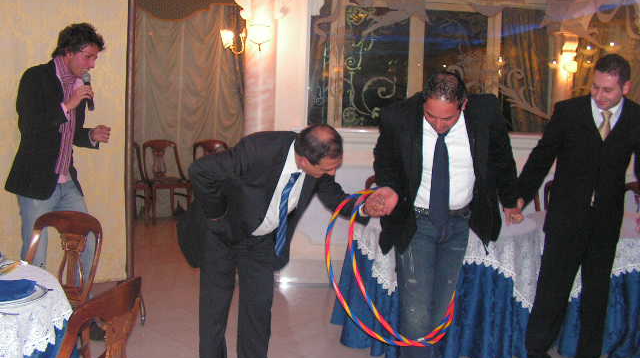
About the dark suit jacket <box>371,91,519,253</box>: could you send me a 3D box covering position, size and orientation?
[{"bbox_3d":[0.590,-0.020,3.274,0.680,0.790,0.400,2,9,6],"label":"dark suit jacket"}]

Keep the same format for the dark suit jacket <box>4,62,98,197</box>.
[{"bbox_3d":[-1.567,-0.288,3.870,0.440,0.790,0.490,6,7,32],"label":"dark suit jacket"}]

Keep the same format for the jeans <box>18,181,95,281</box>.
[{"bbox_3d":[-1.498,0.534,3.890,0.460,0.970,0.350,-6,11,-39],"label":"jeans"}]

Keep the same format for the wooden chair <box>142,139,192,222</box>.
[{"bbox_3d":[-1.736,0.034,7.476,0.450,0.890,0.530,-3,10,-26],"label":"wooden chair"}]

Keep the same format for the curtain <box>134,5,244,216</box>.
[{"bbox_3d":[-1.629,-0.792,7.693,1.420,2.460,0.150,0,9,-4],"label":"curtain"}]

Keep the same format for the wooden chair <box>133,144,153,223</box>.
[{"bbox_3d":[-2.181,0.036,7.426,0.450,0.890,0.530,-3,10,-26],"label":"wooden chair"}]

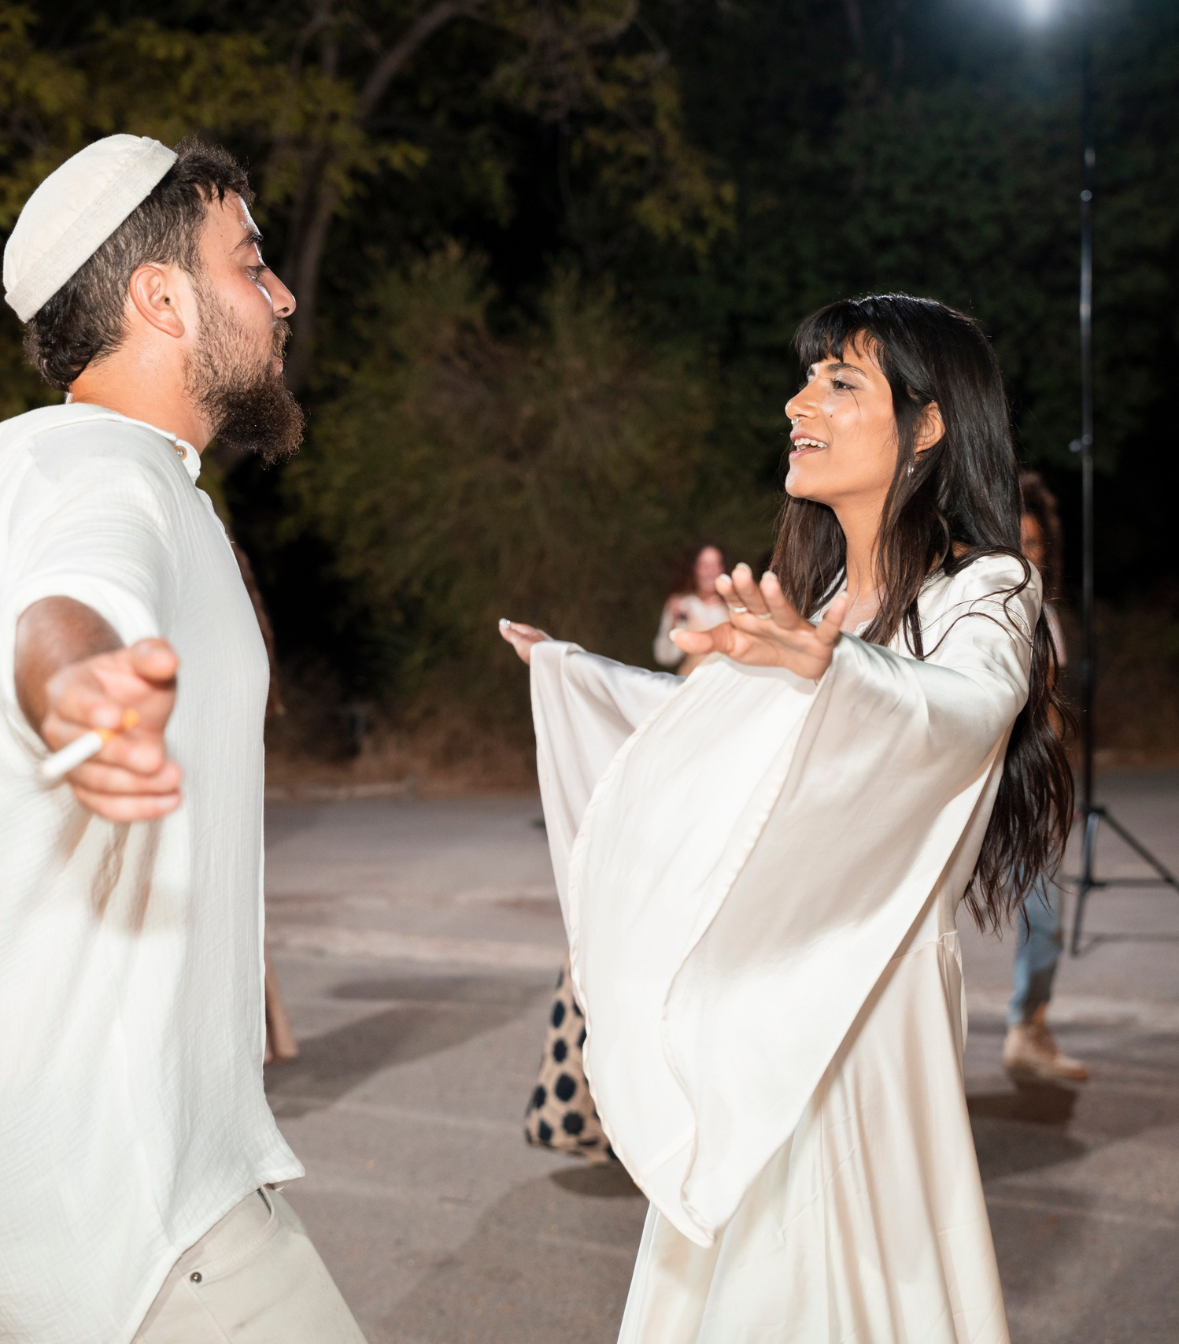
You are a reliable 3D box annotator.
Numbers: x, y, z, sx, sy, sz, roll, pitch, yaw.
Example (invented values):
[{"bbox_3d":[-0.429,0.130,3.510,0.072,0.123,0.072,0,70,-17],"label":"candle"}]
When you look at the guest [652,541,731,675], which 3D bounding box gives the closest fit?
[{"bbox_3d":[0.550,0.185,10.800,0.520,1.630,0.380,0,1,-6],"label":"guest"}]

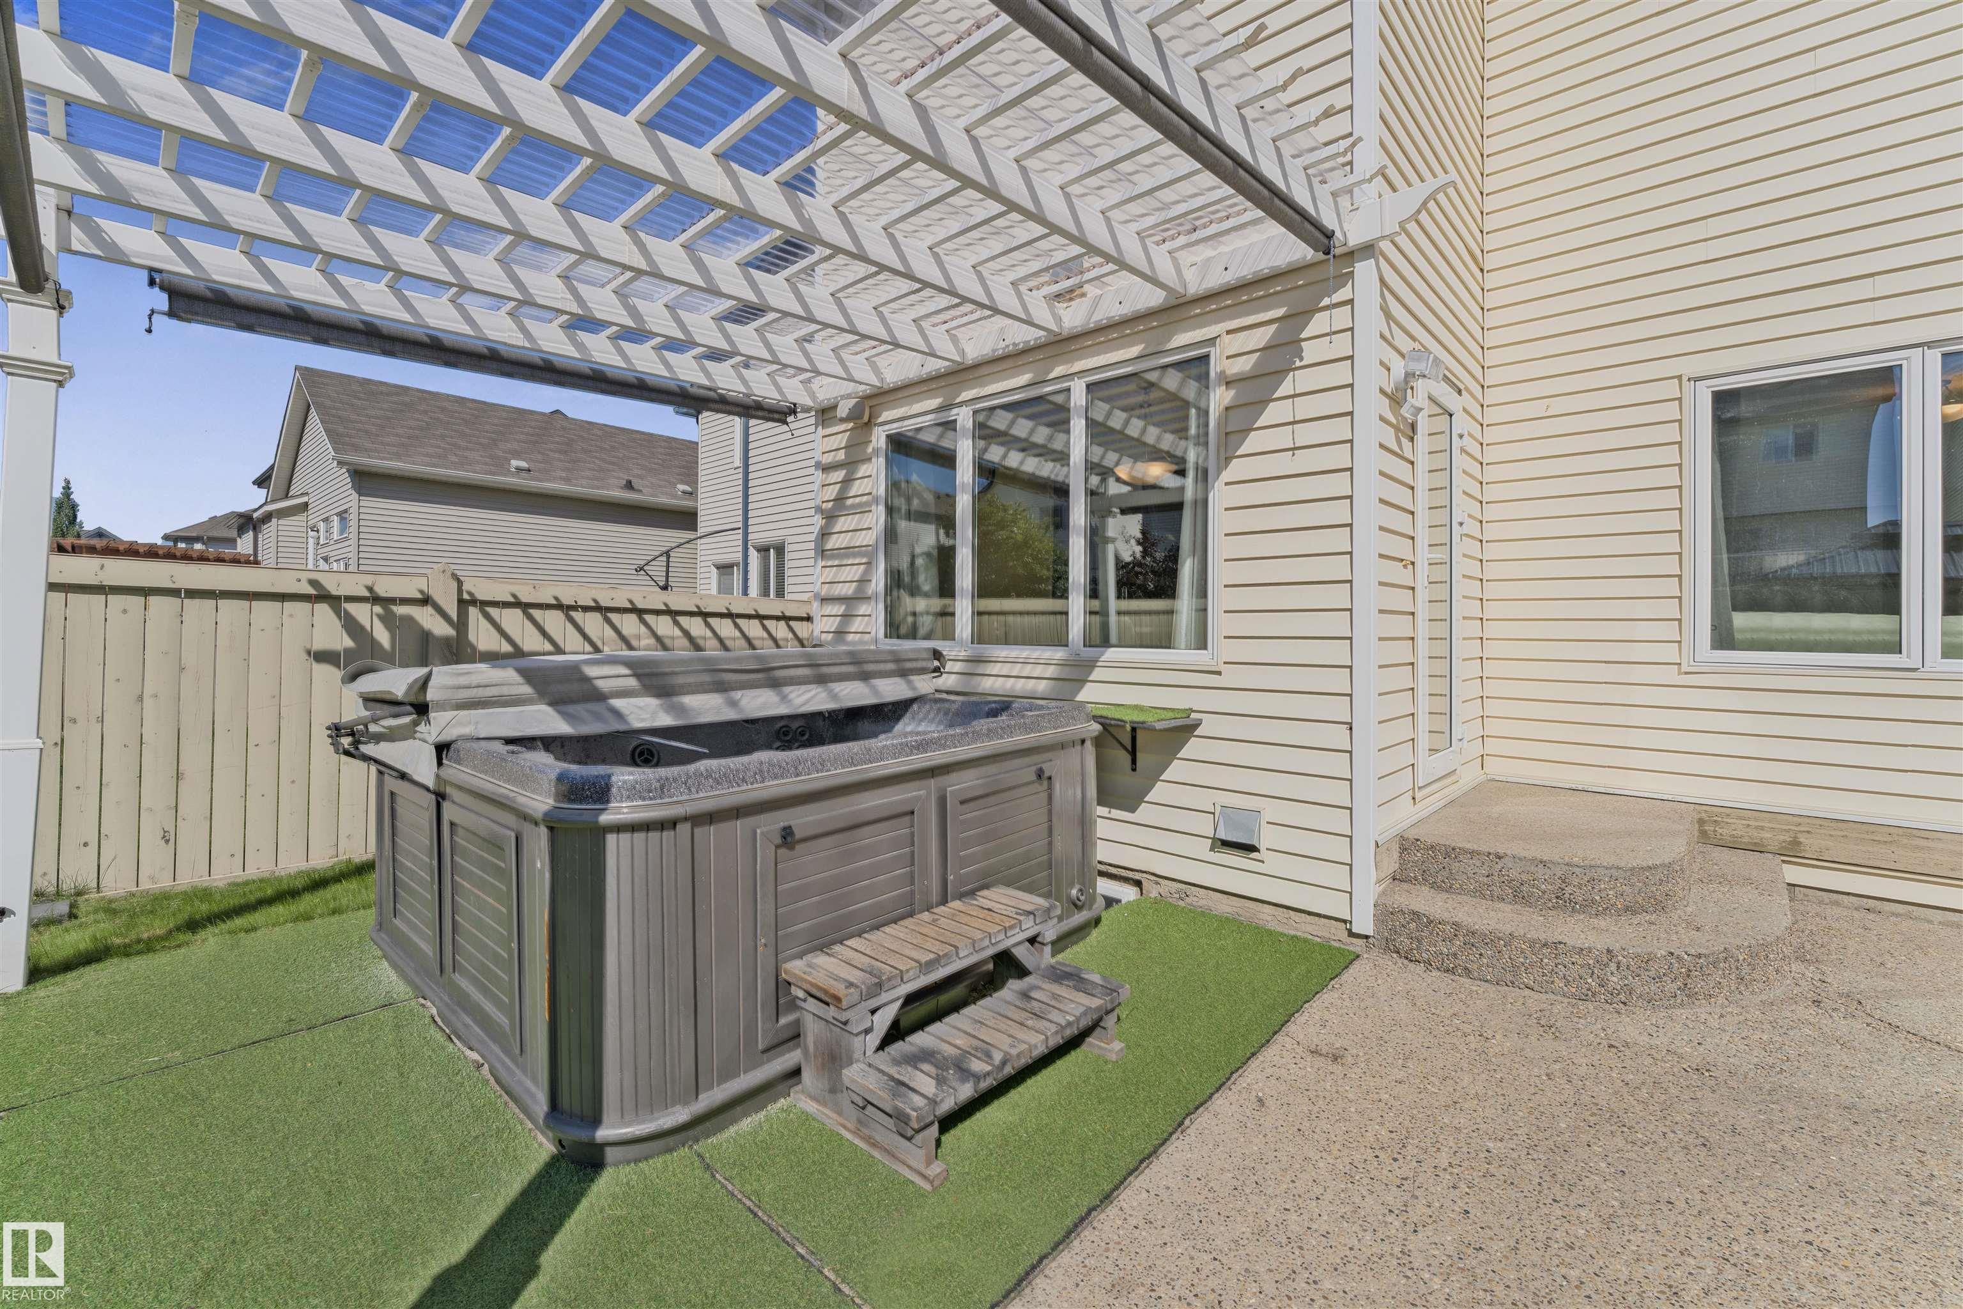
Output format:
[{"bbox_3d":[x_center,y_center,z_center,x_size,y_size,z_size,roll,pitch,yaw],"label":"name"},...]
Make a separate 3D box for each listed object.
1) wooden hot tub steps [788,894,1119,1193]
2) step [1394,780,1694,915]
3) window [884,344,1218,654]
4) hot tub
[{"bbox_3d":[-0.059,0.998,2.149,0.538,0.396,0.853,2,3,41],"label":"wooden hot tub steps"},{"bbox_3d":[2.822,0.921,3.749,0.990,0.200,1.660,2,3,42],"label":"step"},{"bbox_3d":[0.193,-0.724,4.340,2.390,1.480,0.100,2,3,42],"label":"window"},{"bbox_3d":[-0.996,0.666,3.289,2.250,1.070,2.240,2,3,42],"label":"hot tub"}]

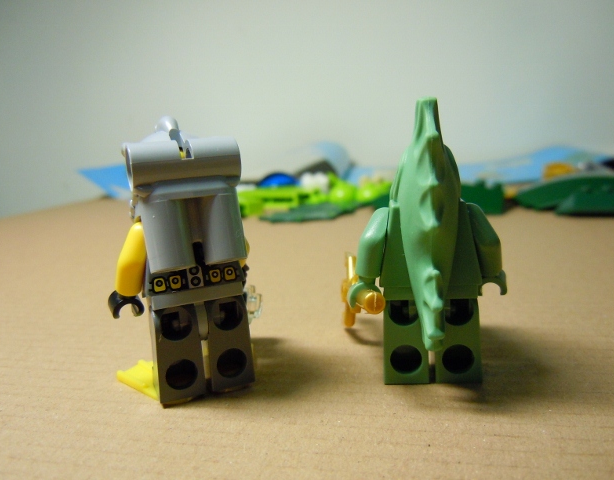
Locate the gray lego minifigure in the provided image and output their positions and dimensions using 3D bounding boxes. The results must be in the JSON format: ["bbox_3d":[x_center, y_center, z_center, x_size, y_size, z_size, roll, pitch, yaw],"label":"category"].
[{"bbox_3d":[-0.020,0.002,0.094,0.026,0.044,0.022,-7,10,-23],"label":"gray lego minifigure"}]

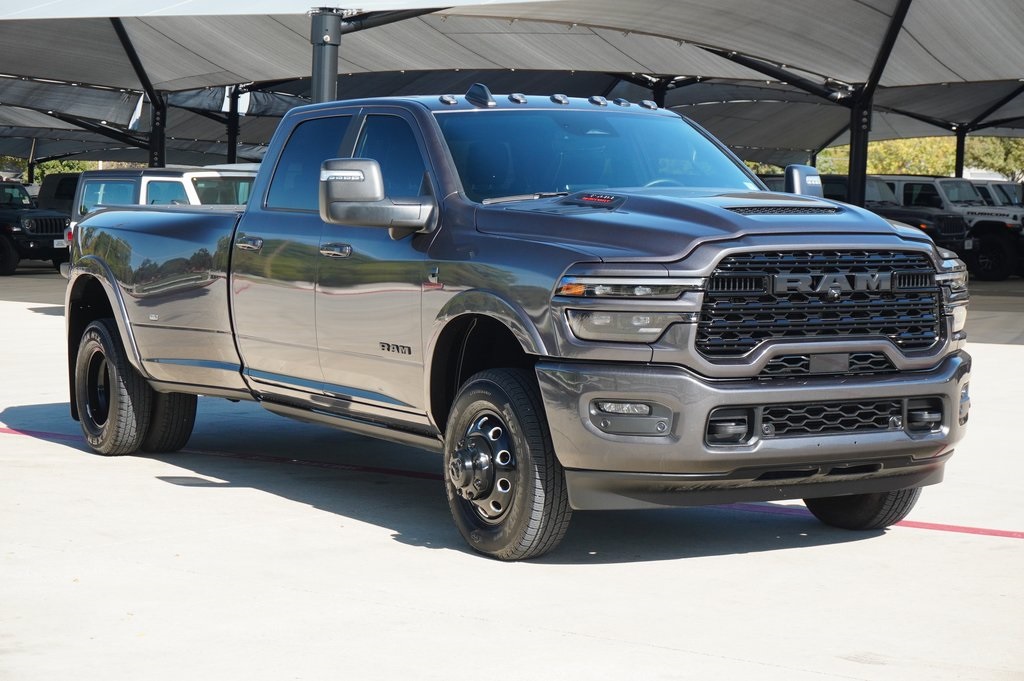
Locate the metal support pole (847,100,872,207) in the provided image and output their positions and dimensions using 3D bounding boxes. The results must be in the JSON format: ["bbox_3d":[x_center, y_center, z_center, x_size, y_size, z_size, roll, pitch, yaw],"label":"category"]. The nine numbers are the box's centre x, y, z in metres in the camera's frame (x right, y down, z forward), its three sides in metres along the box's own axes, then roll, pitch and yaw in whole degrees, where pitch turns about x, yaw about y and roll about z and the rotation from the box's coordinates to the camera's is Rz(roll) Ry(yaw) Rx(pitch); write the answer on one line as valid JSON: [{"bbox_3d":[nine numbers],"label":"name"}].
[{"bbox_3d":[5.348,-2.164,33.098,0.290,3.172,0.290,2,4,0],"label":"metal support pole"}]

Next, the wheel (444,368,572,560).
[{"bbox_3d":[-0.064,0.502,8.721,0.345,0.790,0.795,-2,4,-29],"label":"wheel"}]

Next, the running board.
[{"bbox_3d":[-0.738,0.396,9.978,0.140,0.090,1.980,-2,4,-29],"label":"running board"}]

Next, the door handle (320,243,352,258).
[{"bbox_3d":[-0.817,-0.420,9.911,0.060,0.062,0.255,-2,4,-29],"label":"door handle"}]

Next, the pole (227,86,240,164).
[{"bbox_3d":[-6.035,-3.471,46.125,0.200,4.030,0.200,0,4,0],"label":"pole"}]

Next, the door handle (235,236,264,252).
[{"bbox_3d":[-1.332,-0.491,10.829,0.060,0.062,0.255,-2,4,-29],"label":"door handle"}]

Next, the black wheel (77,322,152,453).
[{"bbox_3d":[-2.333,0.275,12.489,0.250,0.790,0.800,-2,4,-30],"label":"black wheel"}]

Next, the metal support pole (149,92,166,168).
[{"bbox_3d":[-6.160,-2.585,37.105,0.270,3.380,0.270,0,4,0],"label":"metal support pole"}]

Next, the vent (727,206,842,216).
[{"bbox_3d":[1.107,-0.531,8.680,0.580,0.060,0.140,-2,4,-30],"label":"vent"}]

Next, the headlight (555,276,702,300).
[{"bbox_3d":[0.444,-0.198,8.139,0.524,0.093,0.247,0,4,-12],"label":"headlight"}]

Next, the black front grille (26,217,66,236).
[{"bbox_3d":[-9.228,-2.262,42.300,0.140,0.400,1.200,4,5,38],"label":"black front grille"}]

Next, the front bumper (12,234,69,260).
[{"bbox_3d":[-9.089,-1.846,42.300,0.500,0.460,1.720,4,5,42],"label":"front bumper"}]

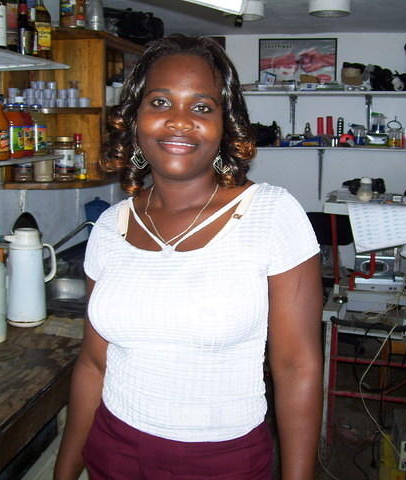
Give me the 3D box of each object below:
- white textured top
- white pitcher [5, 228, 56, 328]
[{"bbox_3d":[-0.006,0.111,1.160,0.400,0.430,0.265,3,10,13],"label":"white textured top"},{"bbox_3d":[-0.542,0.114,2.093,0.160,0.295,0.130,-1,10,-14],"label":"white pitcher"}]

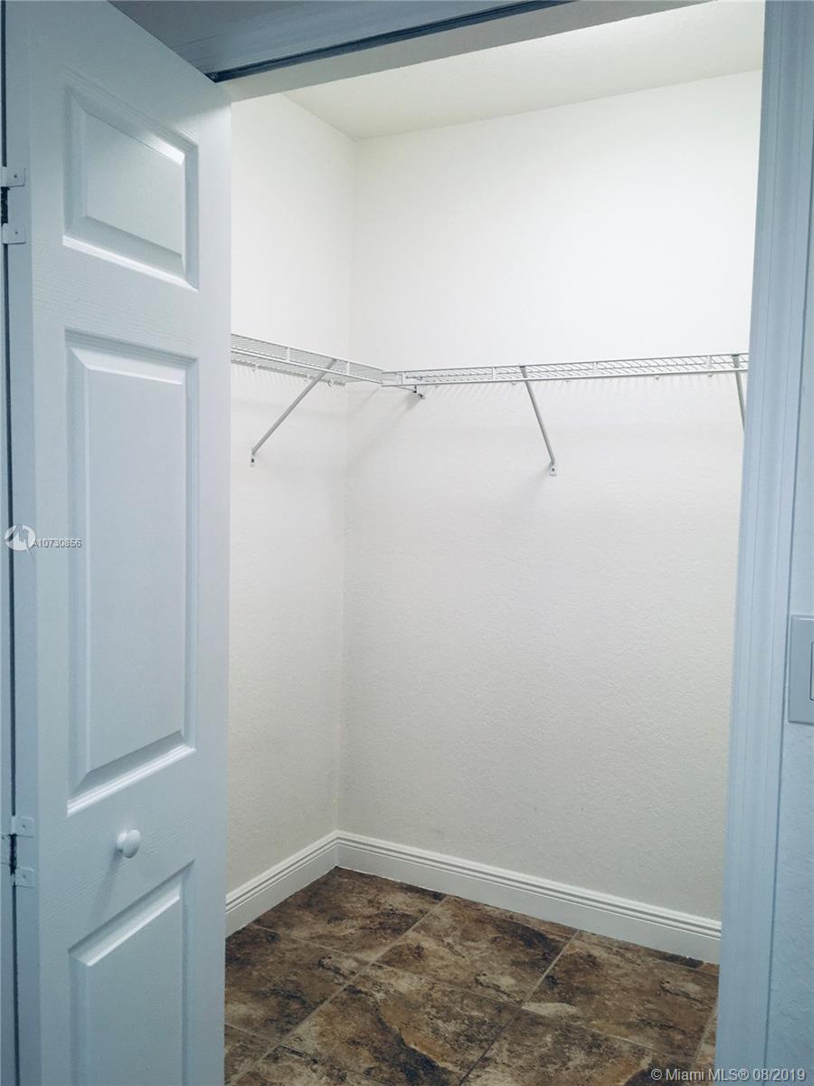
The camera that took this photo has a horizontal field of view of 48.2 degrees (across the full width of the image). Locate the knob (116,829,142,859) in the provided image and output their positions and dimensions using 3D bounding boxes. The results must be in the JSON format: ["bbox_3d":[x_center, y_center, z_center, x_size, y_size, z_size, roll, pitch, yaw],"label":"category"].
[{"bbox_3d":[-0.390,0.423,1.278,0.025,0.038,0.038,3,5,20],"label":"knob"}]

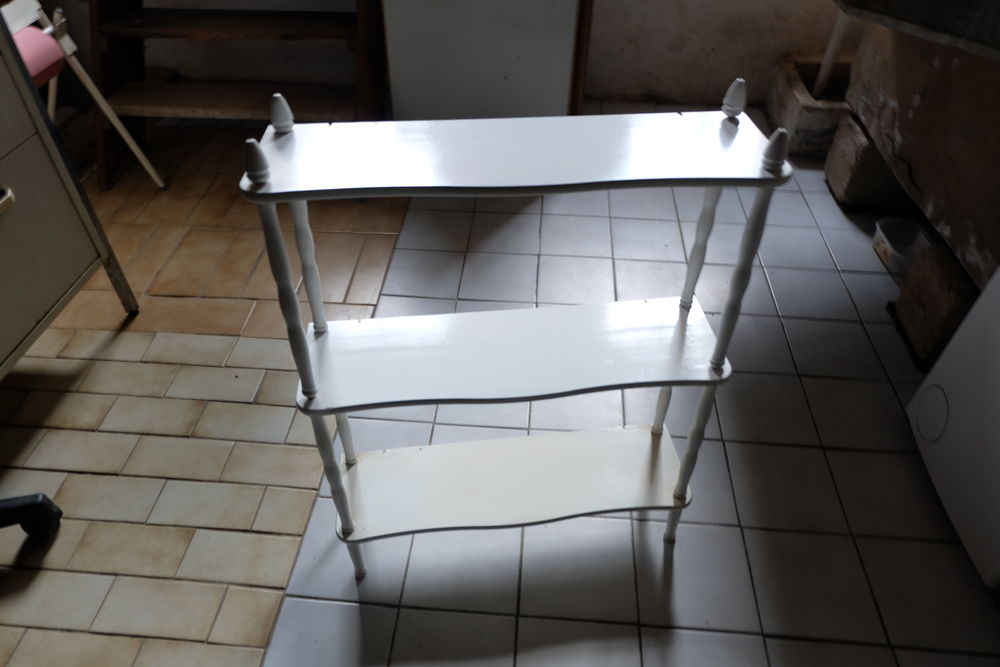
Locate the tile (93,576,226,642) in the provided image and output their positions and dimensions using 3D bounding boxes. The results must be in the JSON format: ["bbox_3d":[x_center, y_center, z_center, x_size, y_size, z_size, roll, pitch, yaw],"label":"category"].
[{"bbox_3d":[-0.576,0.469,1.133,0.198,0.009,0.097,3,44,3],"label":"tile"}]

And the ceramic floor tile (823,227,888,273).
[{"bbox_3d":[1.029,-0.227,1.875,0.198,0.009,0.198,3,43,4],"label":"ceramic floor tile"}]

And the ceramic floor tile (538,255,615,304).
[{"bbox_3d":[0.201,-0.136,1.757,0.197,0.010,0.197,3,44,3],"label":"ceramic floor tile"}]

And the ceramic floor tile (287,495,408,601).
[{"bbox_3d":[-0.263,0.394,1.216,0.198,0.009,0.198,3,43,4],"label":"ceramic floor tile"}]

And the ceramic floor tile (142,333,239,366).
[{"bbox_3d":[-0.724,0.042,1.569,0.197,0.010,0.097,3,44,3],"label":"ceramic floor tile"}]

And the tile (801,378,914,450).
[{"bbox_3d":[0.778,0.175,1.448,0.198,0.009,0.198,3,43,4],"label":"tile"}]

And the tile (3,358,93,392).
[{"bbox_3d":[-1.031,0.094,1.513,0.197,0.010,0.097,3,44,3],"label":"tile"}]

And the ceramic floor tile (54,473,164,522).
[{"bbox_3d":[-0.755,0.317,1.280,0.197,0.010,0.097,3,44,3],"label":"ceramic floor tile"}]

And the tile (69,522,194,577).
[{"bbox_3d":[-0.668,0.396,1.214,0.197,0.009,0.095,3,43,4],"label":"tile"}]

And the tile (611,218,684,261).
[{"bbox_3d":[0.422,-0.265,1.916,0.200,0.010,0.201,3,44,3],"label":"tile"}]

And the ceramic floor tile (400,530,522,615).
[{"bbox_3d":[-0.062,0.405,1.202,0.199,0.009,0.199,3,44,3],"label":"ceramic floor tile"}]

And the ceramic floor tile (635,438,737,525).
[{"bbox_3d":[0.354,0.288,1.313,0.197,0.010,0.197,3,44,3],"label":"ceramic floor tile"}]

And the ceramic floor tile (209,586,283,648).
[{"bbox_3d":[-0.426,0.480,1.127,0.095,0.010,0.093,3,44,3],"label":"ceramic floor tile"}]

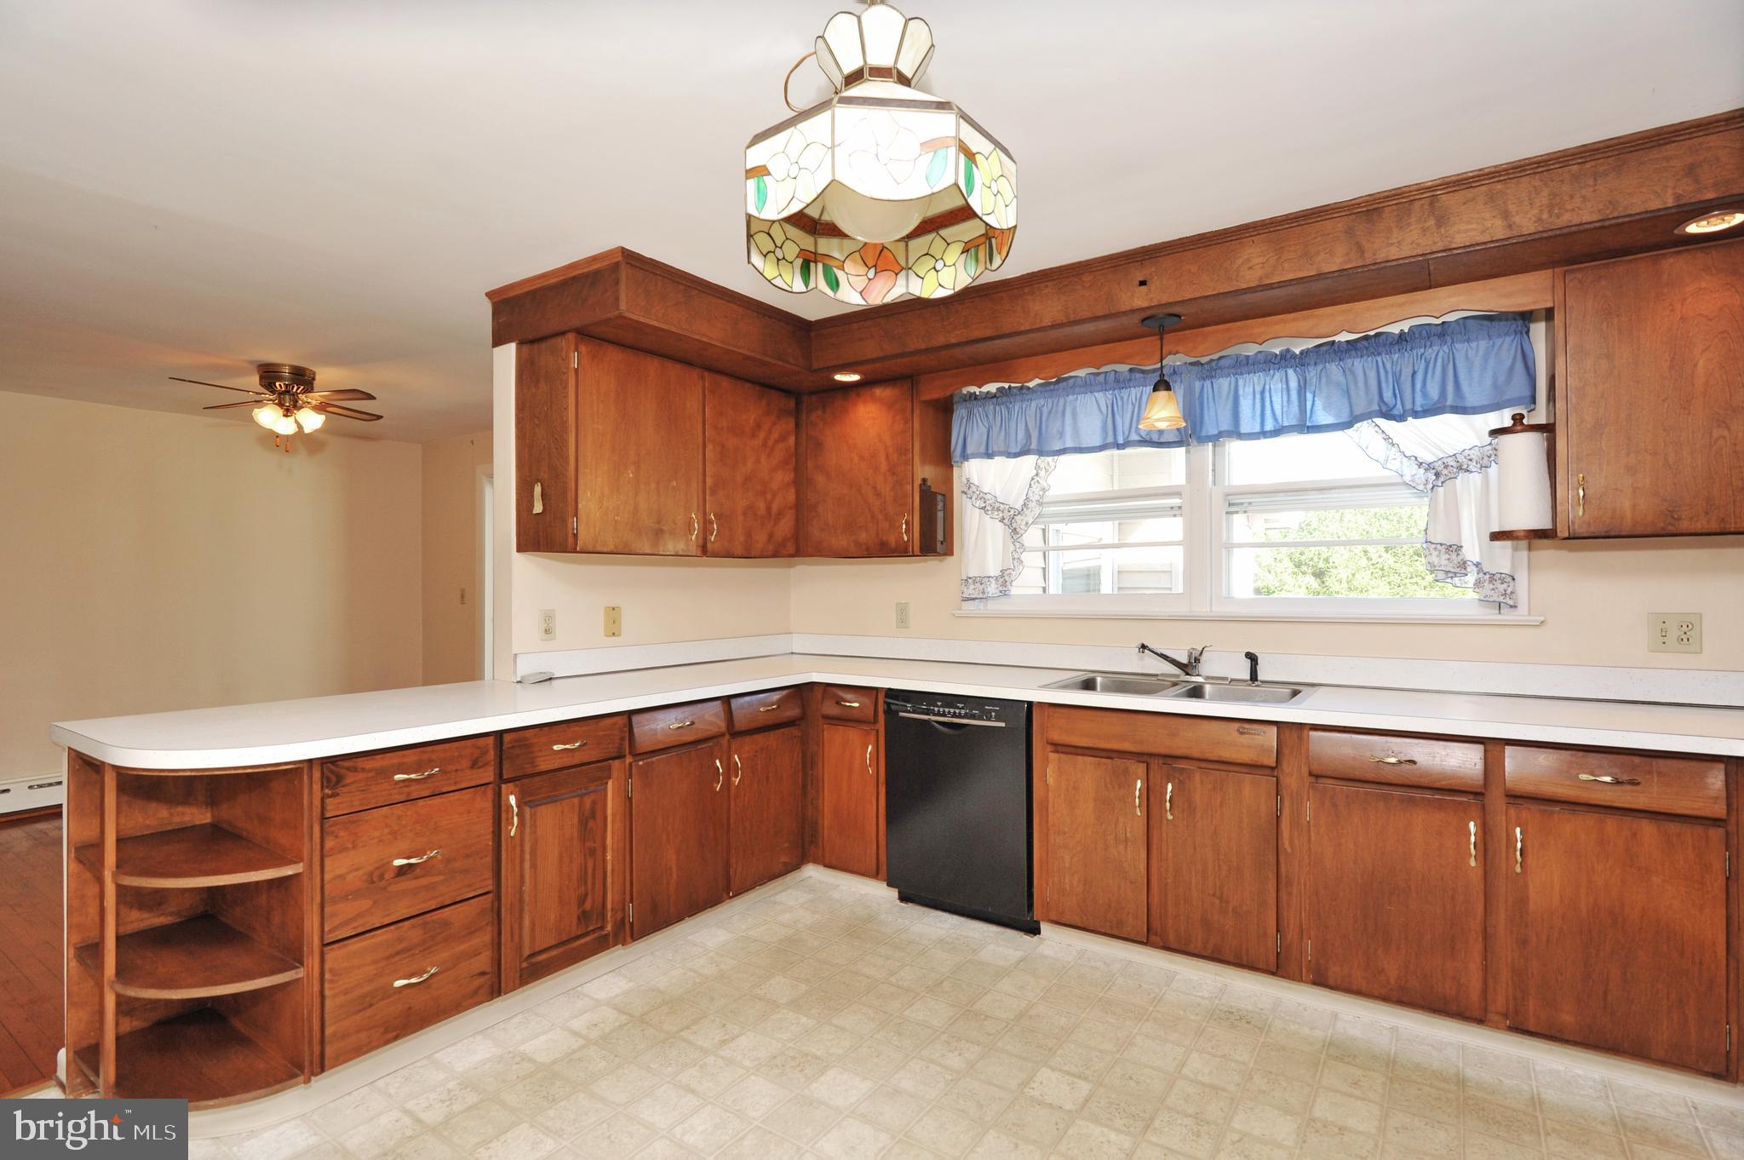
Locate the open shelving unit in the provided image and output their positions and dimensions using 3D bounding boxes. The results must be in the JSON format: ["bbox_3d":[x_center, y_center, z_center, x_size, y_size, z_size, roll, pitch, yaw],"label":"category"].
[{"bbox_3d":[-1.652,0.823,1.981,0.620,0.813,0.325,0,-1,33],"label":"open shelving unit"}]

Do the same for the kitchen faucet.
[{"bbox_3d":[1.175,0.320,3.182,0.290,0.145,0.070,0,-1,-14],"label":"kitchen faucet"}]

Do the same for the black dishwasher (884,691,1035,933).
[{"bbox_3d":[0.470,0.869,3.349,0.591,0.860,0.600,0,-1,33],"label":"black dishwasher"}]

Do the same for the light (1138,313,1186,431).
[{"bbox_3d":[1.003,-0.708,2.842,0.165,0.370,0.165,0,-1,35],"label":"light"}]

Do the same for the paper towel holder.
[{"bbox_3d":[2.033,-0.322,2.583,0.154,0.398,0.146,0,-1,35],"label":"paper towel holder"}]

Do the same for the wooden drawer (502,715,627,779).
[{"bbox_3d":[-1.094,0.512,2.639,0.400,0.130,0.437,0,-1,33],"label":"wooden drawer"}]

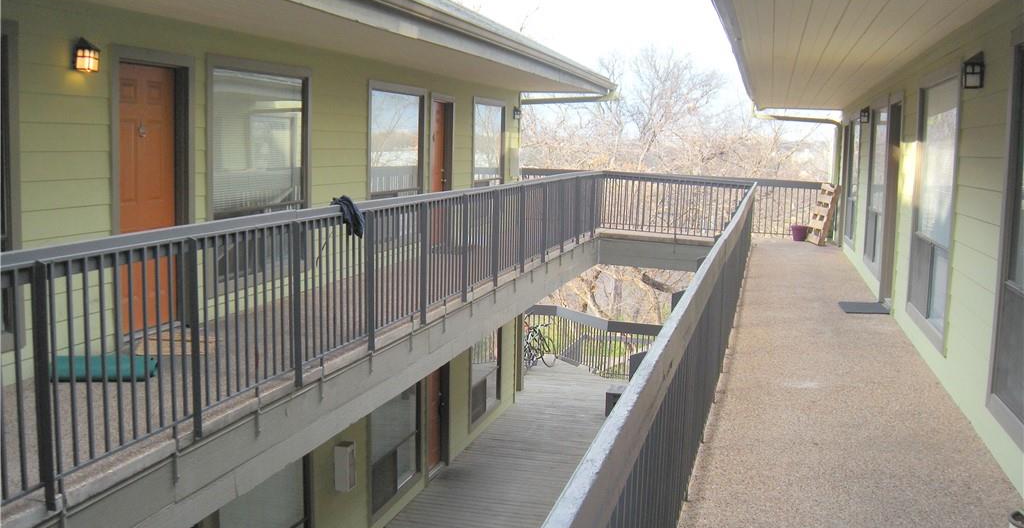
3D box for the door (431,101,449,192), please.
[{"bbox_3d":[-1.109,-1.271,14.597,0.060,2.030,0.910,2,7,14],"label":"door"}]

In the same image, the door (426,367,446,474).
[{"bbox_3d":[-1.175,1.992,14.887,0.060,2.030,0.910,2,7,14],"label":"door"}]

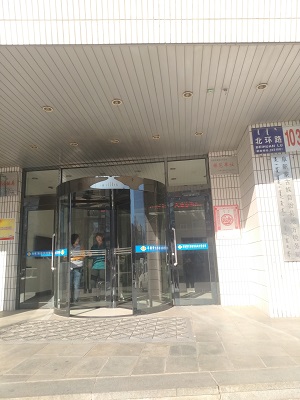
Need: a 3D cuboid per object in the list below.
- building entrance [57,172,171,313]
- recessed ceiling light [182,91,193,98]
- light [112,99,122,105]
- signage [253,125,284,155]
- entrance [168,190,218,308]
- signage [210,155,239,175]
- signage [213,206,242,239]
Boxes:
[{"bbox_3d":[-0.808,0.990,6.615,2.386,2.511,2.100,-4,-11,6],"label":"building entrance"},{"bbox_3d":[0.543,-1.515,4.487,0.145,0.050,0.145,-4,-11,6],"label":"recessed ceiling light"},{"bbox_3d":[-0.492,-1.447,4.618,0.145,0.050,0.145,-4,-11,6],"label":"light"},{"bbox_3d":[2.075,-1.056,5.456,0.517,0.475,0.030,-4,-11,6],"label":"signage"},{"bbox_3d":[0.897,0.961,6.540,0.941,2.396,0.100,-4,-11,6],"label":"entrance"},{"bbox_3d":[1.610,-0.756,6.769,0.589,0.393,0.040,-4,-11,6],"label":"signage"},{"bbox_3d":[1.625,0.463,6.535,0.504,0.708,0.030,-4,-11,6],"label":"signage"}]

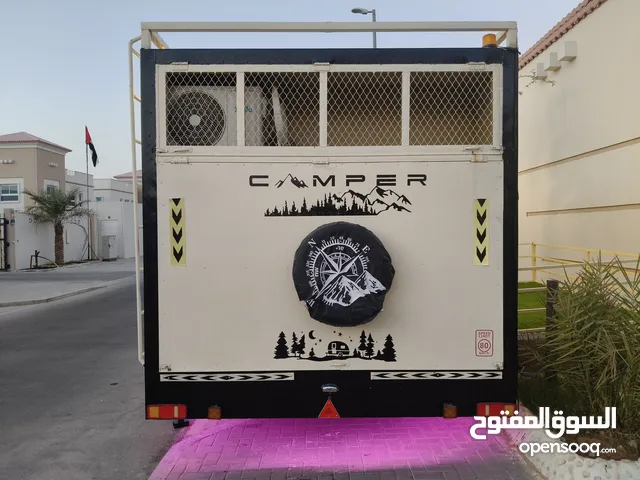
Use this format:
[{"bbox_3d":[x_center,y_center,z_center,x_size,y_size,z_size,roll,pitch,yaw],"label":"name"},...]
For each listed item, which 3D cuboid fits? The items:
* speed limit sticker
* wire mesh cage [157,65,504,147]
[{"bbox_3d":[1.100,0.693,3.210,0.119,0.178,0.003,0,1,0],"label":"speed limit sticker"},{"bbox_3d":[0.063,-0.875,3.175,2.240,0.550,0.060,0,1,0],"label":"wire mesh cage"}]

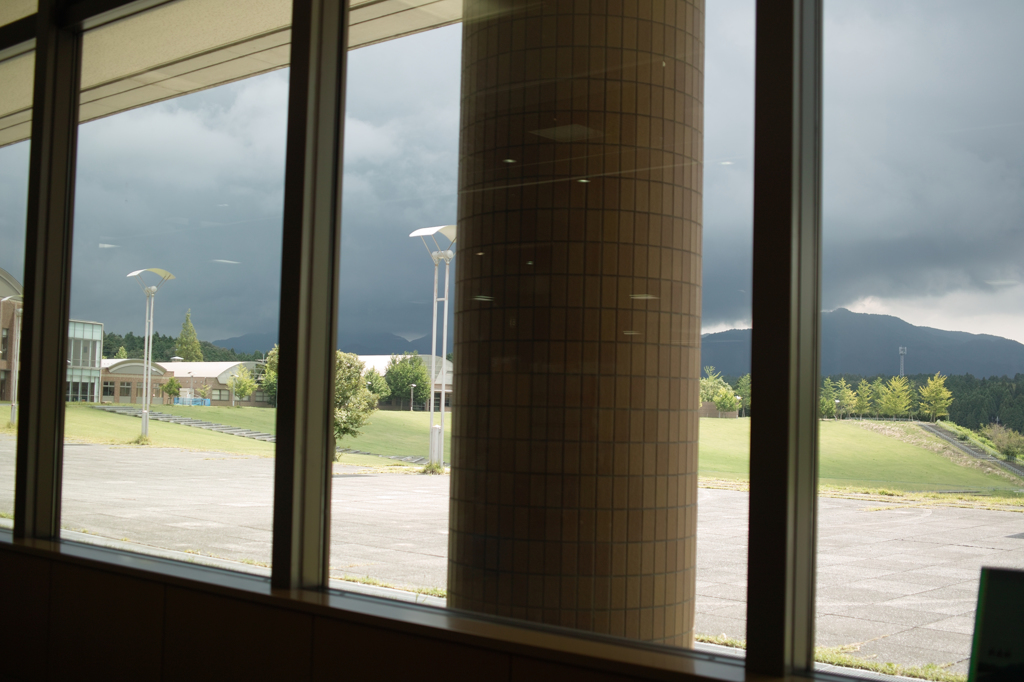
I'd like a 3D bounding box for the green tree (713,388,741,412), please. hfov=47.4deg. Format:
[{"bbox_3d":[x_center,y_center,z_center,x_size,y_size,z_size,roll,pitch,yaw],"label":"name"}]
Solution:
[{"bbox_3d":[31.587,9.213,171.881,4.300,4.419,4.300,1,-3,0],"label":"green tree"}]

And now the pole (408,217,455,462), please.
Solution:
[{"bbox_3d":[-1.937,0.117,31.477,1.300,6.516,1.000,4,-4,-44],"label":"pole"}]

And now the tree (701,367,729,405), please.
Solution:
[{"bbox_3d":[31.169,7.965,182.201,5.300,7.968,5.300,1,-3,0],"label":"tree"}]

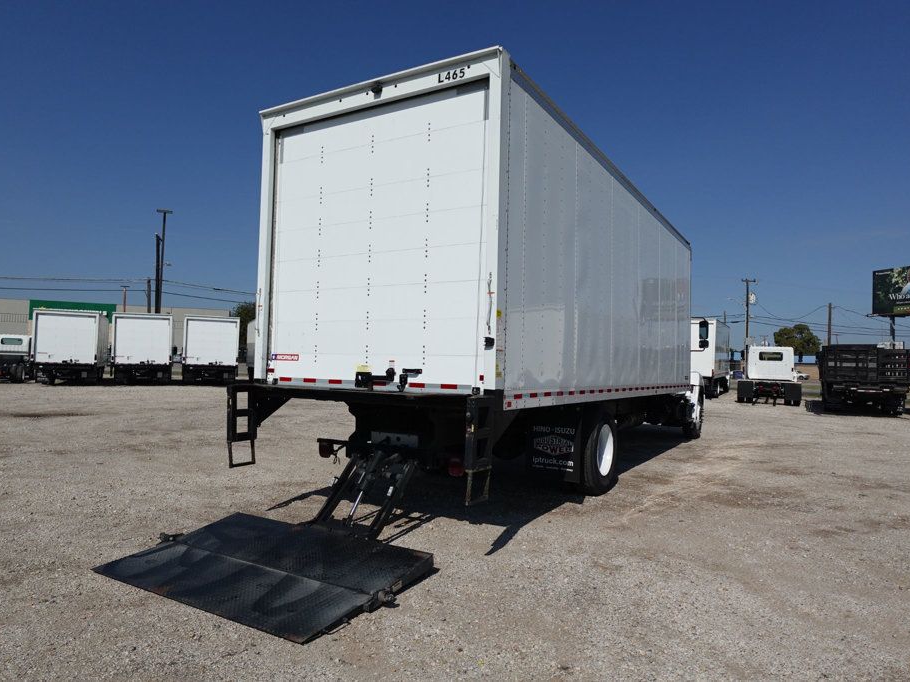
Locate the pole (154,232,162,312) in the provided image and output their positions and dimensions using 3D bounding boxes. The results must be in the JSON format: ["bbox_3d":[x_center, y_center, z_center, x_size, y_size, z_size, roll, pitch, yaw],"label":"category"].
[{"bbox_3d":[-21.688,-2.846,41.500,0.400,9.851,0.400,1,-1,0],"label":"pole"}]

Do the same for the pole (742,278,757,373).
[{"bbox_3d":[32.052,-1.363,62.000,1.600,10.902,0.500,1,-1,0],"label":"pole"}]

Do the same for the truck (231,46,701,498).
[{"bbox_3d":[1.817,-0.065,9.032,2.580,3.880,10.400,0,-2,33],"label":"truck"}]

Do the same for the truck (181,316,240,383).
[{"bbox_3d":[-13.236,0.439,30.621,2.450,3.050,7.000,2,-1,-26],"label":"truck"}]

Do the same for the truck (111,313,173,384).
[{"bbox_3d":[-15.716,0.378,28.985,2.450,3.100,7.000,2,-1,-27],"label":"truck"}]

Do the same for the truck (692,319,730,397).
[{"bbox_3d":[11.318,0.906,26.629,2.460,3.250,8.400,0,-2,30],"label":"truck"}]

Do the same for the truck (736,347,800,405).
[{"bbox_3d":[13.841,1.404,24.939,2.250,2.300,7.200,0,-2,30],"label":"truck"}]

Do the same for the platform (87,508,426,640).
[{"bbox_3d":[-1.363,1.573,4.105,2.080,0.140,1.300,0,-2,33],"label":"platform"}]

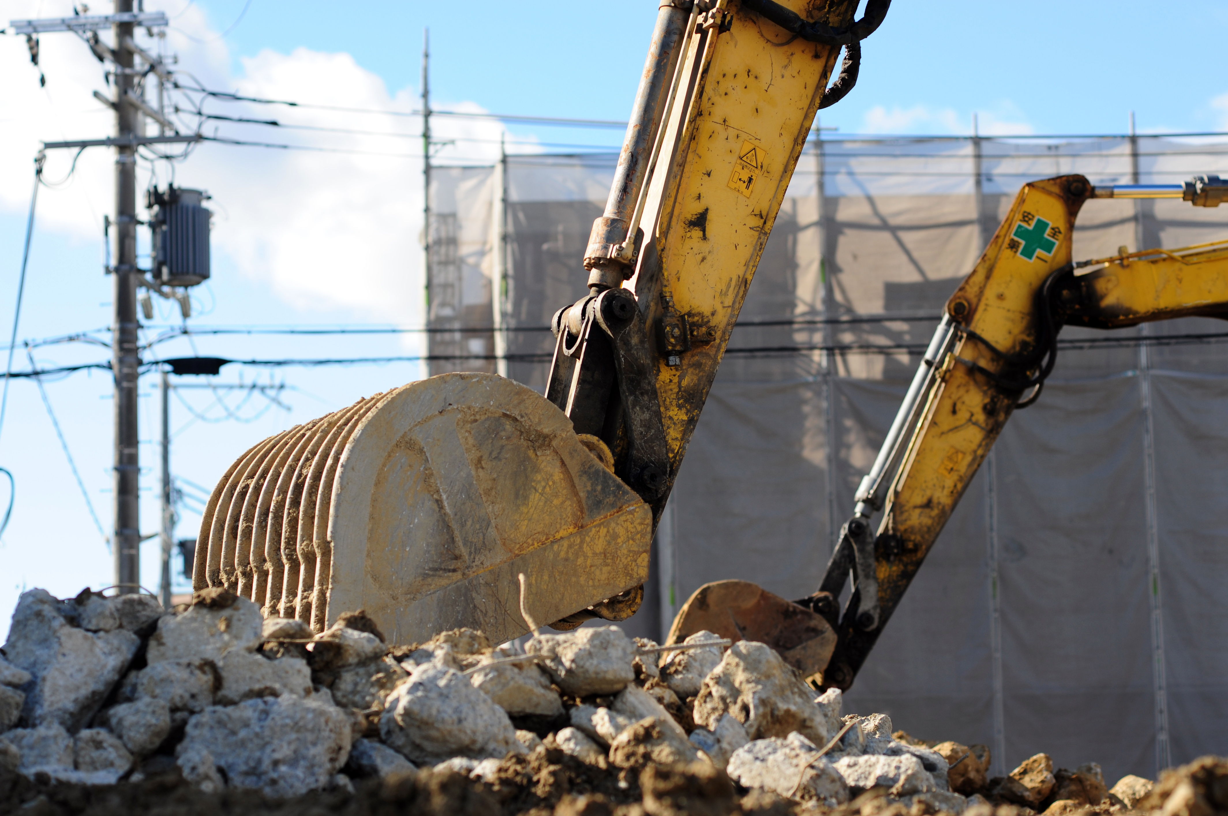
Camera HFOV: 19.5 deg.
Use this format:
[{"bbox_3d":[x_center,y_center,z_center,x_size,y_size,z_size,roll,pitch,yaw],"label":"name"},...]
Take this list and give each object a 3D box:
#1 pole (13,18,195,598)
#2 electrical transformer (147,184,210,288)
[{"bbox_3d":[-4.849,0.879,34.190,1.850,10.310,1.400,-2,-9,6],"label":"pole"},{"bbox_3d":[-4.198,-1.657,34.653,0.540,0.920,0.500,3,-10,-25],"label":"electrical transformer"}]

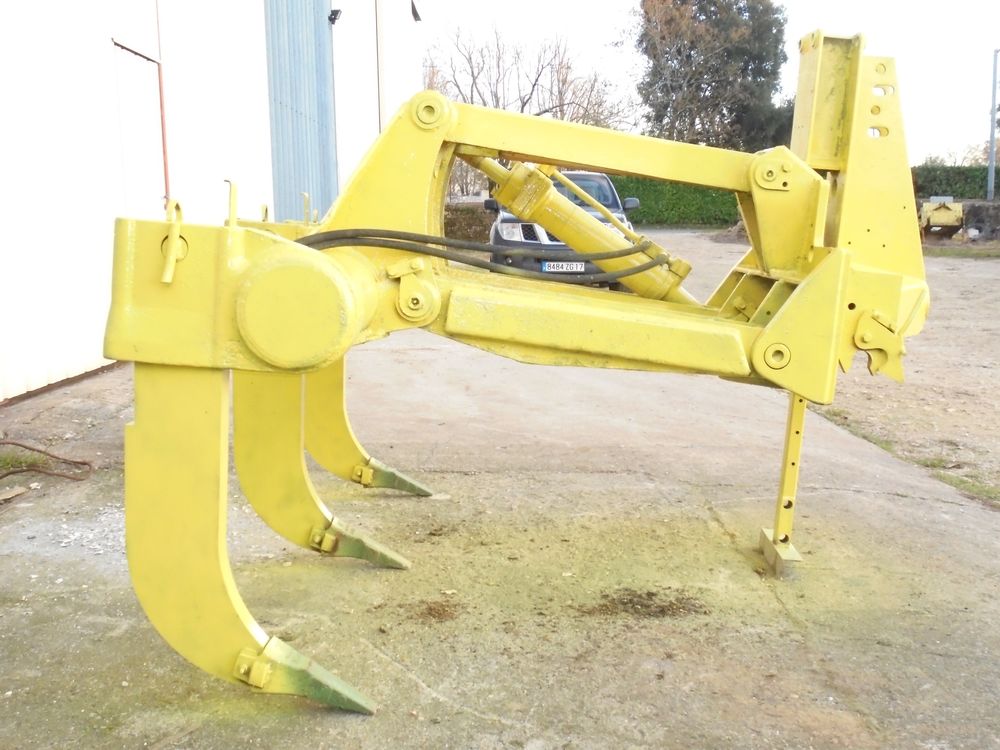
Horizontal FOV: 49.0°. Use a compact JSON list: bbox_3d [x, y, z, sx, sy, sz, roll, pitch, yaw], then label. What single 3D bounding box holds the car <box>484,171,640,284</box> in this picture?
[{"bbox_3d":[0.882,-2.031,15.858,1.920,1.770,5.050,-1,8,3],"label":"car"}]

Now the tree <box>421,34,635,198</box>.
[{"bbox_3d":[0.983,-8.486,39.186,7.500,7.840,7.000,-1,8,2],"label":"tree"}]

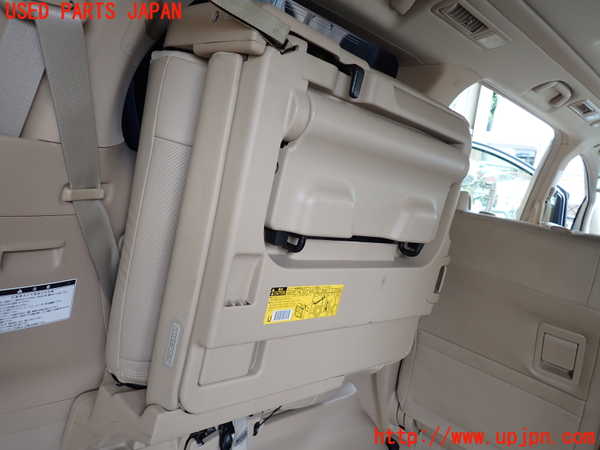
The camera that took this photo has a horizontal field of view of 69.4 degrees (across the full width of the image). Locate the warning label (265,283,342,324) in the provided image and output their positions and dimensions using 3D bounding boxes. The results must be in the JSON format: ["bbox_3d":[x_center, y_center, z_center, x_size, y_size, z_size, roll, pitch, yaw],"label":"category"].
[{"bbox_3d":[0.011,0.135,0.750,0.169,0.062,0.006,4,12,-41],"label":"warning label"}]

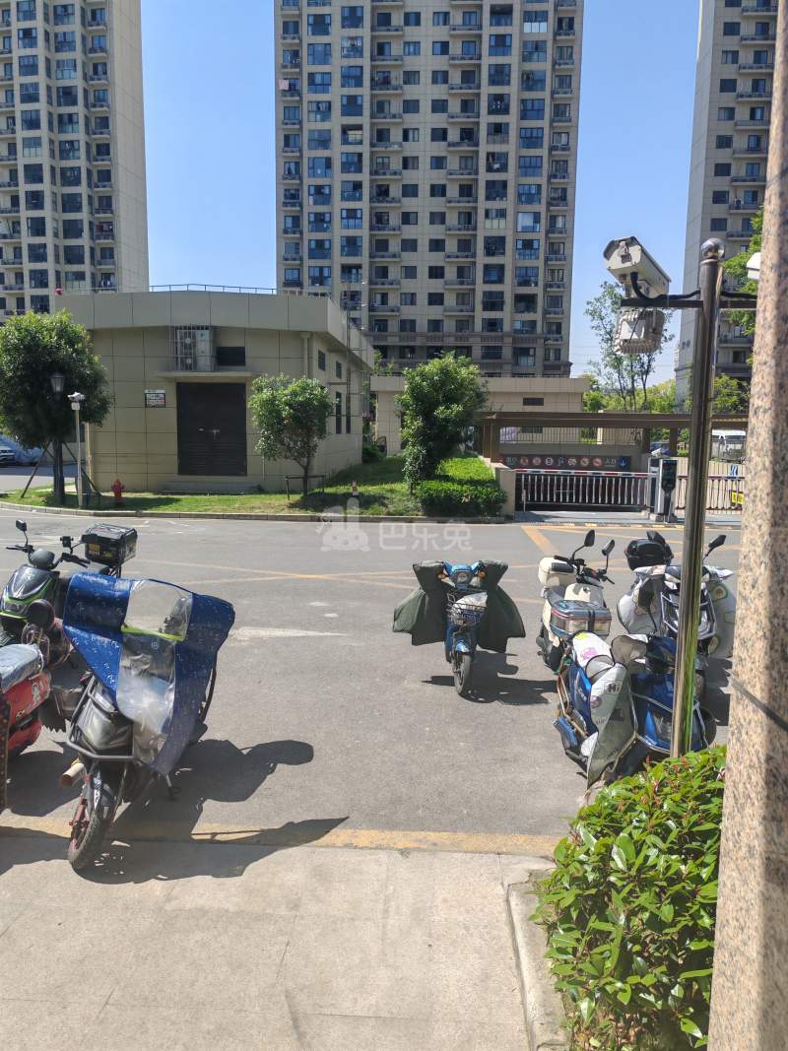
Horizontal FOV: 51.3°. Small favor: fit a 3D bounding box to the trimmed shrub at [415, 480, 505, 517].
[{"bbox_3d":[1.566,-0.655,19.600,2.100,0.730,1.600,1,6,4],"label":"trimmed shrub"}]

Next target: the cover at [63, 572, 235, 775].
[{"bbox_3d":[-1.320,0.795,4.563,0.920,1.110,0.500,3,8,17],"label":"cover"}]

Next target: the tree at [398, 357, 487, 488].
[{"bbox_3d":[1.410,-2.856,23.700,2.500,3.800,2.400,1,6,4],"label":"tree"}]

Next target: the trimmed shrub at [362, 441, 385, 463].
[{"bbox_3d":[-0.890,-3.301,36.380,1.100,0.950,1.100,1,7,0],"label":"trimmed shrub"}]

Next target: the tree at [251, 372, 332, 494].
[{"bbox_3d":[-3.014,-2.618,24.000,2.350,3.440,2.300,1,6,4],"label":"tree"}]

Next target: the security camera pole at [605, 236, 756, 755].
[{"bbox_3d":[1.439,0.117,4.027,1.050,3.000,0.420,2,8,12],"label":"security camera pole"}]

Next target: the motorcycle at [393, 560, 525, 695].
[{"bbox_3d":[0.541,0.775,7.210,1.070,1.050,1.600,0,7,-3],"label":"motorcycle"}]

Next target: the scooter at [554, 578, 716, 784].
[{"bbox_3d":[1.448,0.948,5.083,0.780,1.280,1.650,-1,8,-16],"label":"scooter"}]

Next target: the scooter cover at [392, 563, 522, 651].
[{"bbox_3d":[0.508,0.610,6.500,1.020,0.650,0.420,1,6,0],"label":"scooter cover"}]

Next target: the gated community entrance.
[{"bbox_3d":[6.038,-1.687,21.800,7.800,2.600,4.000,1,6,4],"label":"gated community entrance"}]

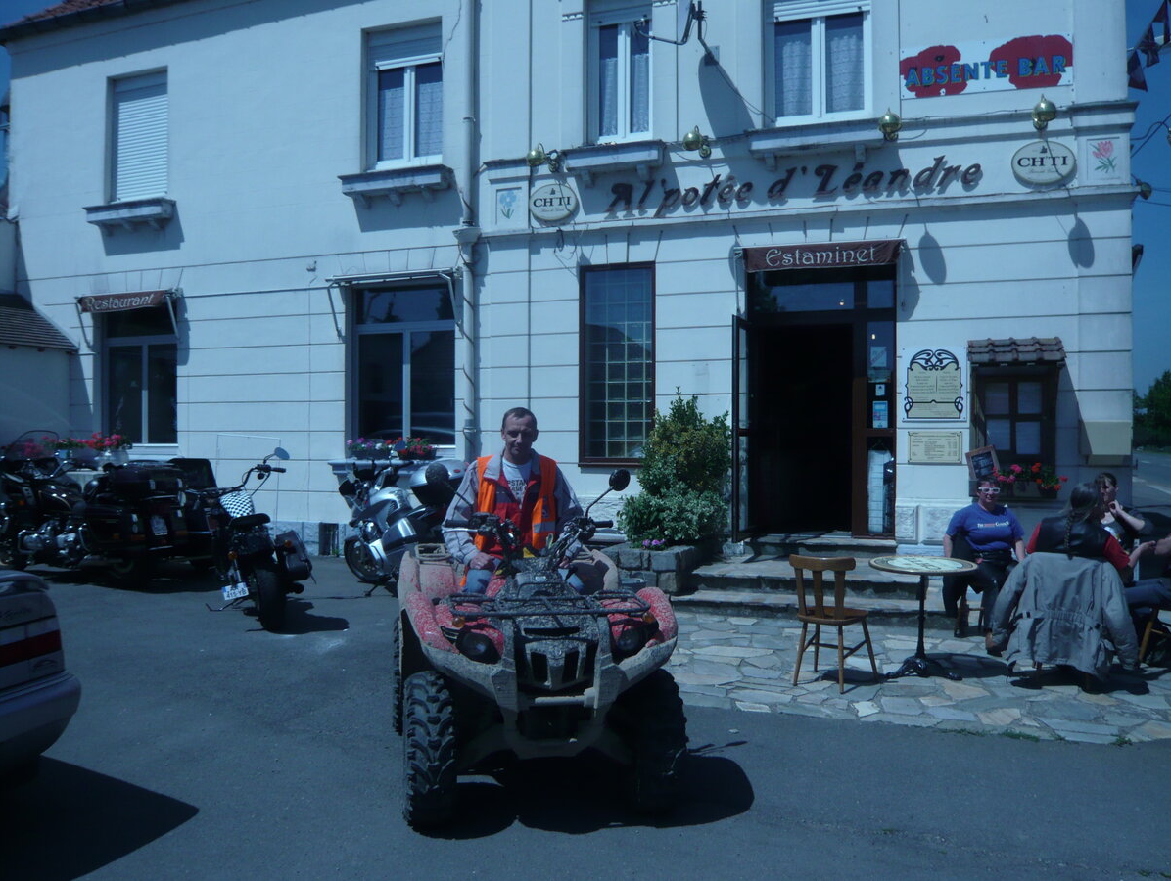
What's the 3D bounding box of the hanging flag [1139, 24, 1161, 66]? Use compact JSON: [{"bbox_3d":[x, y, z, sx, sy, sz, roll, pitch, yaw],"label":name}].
[{"bbox_3d":[5.880,-4.126,9.900,0.230,0.430,0.080,0,0,23],"label":"hanging flag"}]

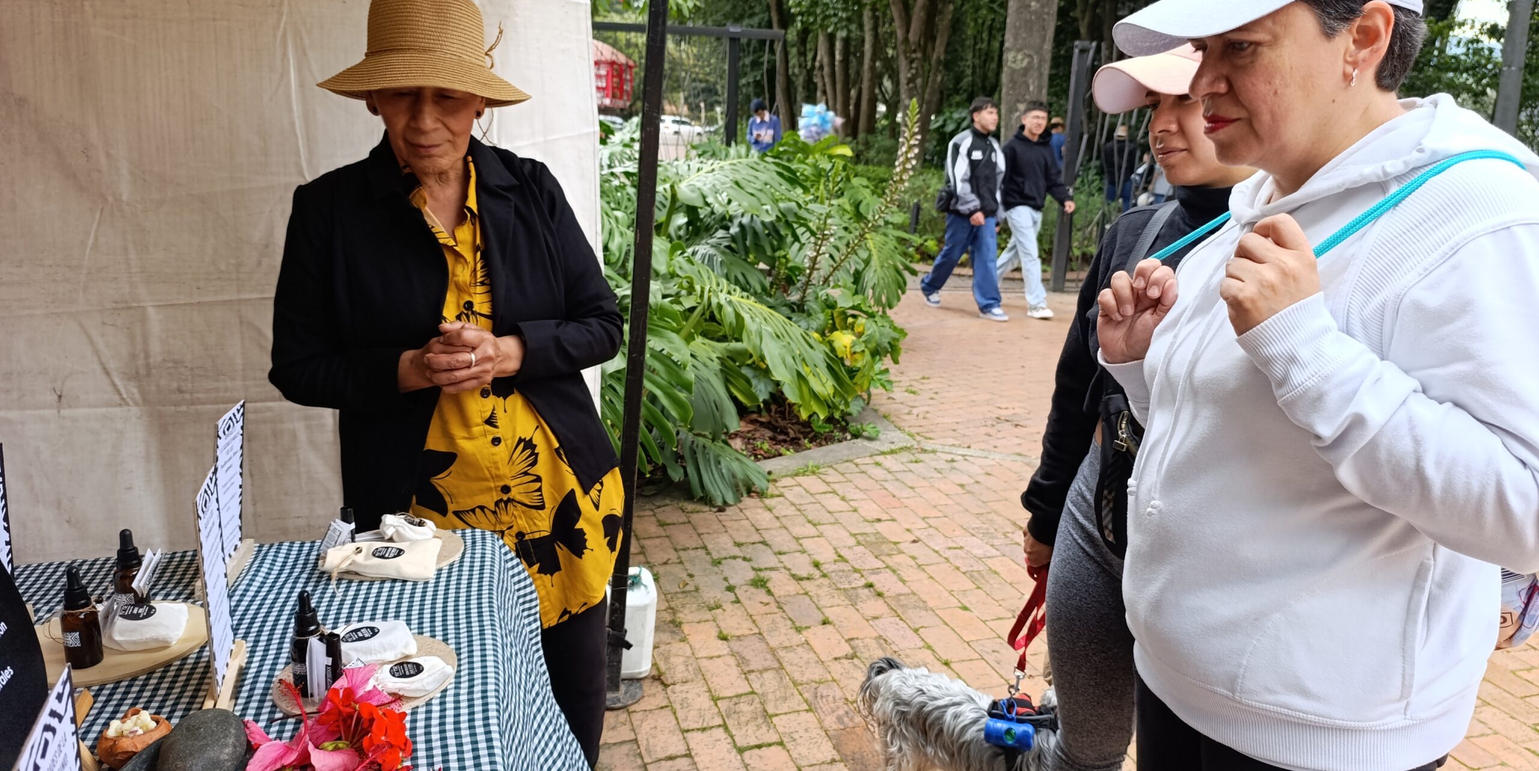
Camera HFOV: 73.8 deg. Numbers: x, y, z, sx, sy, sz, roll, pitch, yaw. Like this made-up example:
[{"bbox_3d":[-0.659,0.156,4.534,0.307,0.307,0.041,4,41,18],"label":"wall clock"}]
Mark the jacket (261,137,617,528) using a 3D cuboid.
[{"bbox_3d":[-0.484,-0.055,1.549,0.500,0.640,0.340,-6,15,-29],"label":"jacket"}]

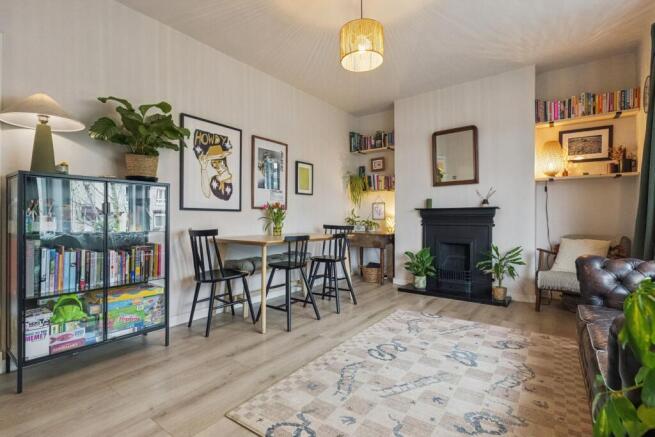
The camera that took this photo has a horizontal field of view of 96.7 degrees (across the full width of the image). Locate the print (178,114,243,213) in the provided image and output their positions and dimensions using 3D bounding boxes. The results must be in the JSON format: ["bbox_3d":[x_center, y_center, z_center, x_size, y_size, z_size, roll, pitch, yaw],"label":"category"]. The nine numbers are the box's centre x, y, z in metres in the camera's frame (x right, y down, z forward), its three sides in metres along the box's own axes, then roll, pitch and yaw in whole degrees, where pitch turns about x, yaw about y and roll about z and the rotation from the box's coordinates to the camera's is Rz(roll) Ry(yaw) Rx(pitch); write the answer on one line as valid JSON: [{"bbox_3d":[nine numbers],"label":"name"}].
[{"bbox_3d":[-1.084,-0.494,2.794,0.028,0.852,0.624,0,0,40],"label":"print"}]

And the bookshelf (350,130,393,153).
[{"bbox_3d":[0.735,-1.147,4.436,0.718,0.274,0.246,0,0,37],"label":"bookshelf"}]

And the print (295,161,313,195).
[{"bbox_3d":[-0.286,-0.529,3.876,0.025,0.435,0.345,0,0,38],"label":"print"}]

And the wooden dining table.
[{"bbox_3d":[-0.366,0.568,3.103,0.690,0.756,1.399,0,0,41],"label":"wooden dining table"}]

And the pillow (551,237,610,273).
[{"bbox_3d":[2.606,0.386,3.001,0.420,0.390,0.140,5,-23,36],"label":"pillow"}]

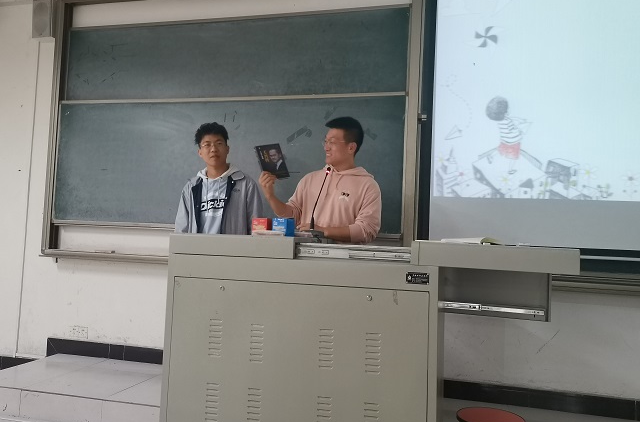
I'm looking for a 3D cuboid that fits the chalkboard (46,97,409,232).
[{"bbox_3d":[-0.793,-0.362,4.070,2.840,1.010,0.060,2,-2,14],"label":"chalkboard"}]

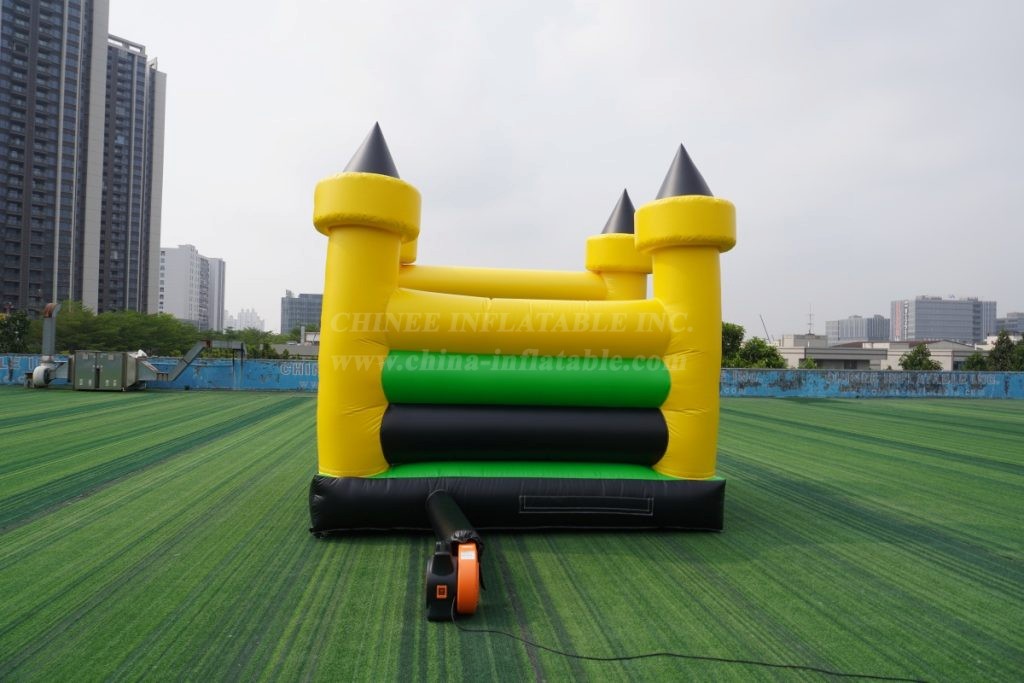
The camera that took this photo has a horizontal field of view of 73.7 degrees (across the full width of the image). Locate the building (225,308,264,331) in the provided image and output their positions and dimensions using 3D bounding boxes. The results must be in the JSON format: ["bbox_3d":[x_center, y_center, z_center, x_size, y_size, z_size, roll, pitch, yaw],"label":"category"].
[{"bbox_3d":[-451.426,-19.786,1149.411,62.000,75.000,35.000,1,-1,-11],"label":"building"}]

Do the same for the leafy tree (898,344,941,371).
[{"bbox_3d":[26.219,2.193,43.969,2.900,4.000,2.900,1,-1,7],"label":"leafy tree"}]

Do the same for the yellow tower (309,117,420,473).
[{"bbox_3d":[-1.389,-0.435,6.673,1.055,3.413,1.055,1,-1,-7],"label":"yellow tower"}]

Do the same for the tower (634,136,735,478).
[{"bbox_3d":[1.749,-0.368,7.048,1.055,3.413,1.055,1,-1,-7],"label":"tower"}]

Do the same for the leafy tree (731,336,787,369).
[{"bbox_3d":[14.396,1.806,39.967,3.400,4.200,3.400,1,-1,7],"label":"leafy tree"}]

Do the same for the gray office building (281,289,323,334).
[{"bbox_3d":[-116.754,-8.803,399.678,42.000,41.000,30.000,1,-1,-9],"label":"gray office building"}]

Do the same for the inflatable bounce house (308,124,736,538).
[{"bbox_3d":[-0.016,-0.137,7.950,4.010,3.924,3.004,1,-1,-7],"label":"inflatable bounce house"}]

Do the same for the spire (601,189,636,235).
[{"bbox_3d":[1.405,-1.600,8.460,0.660,0.610,0.660,1,-1,-7],"label":"spire"}]

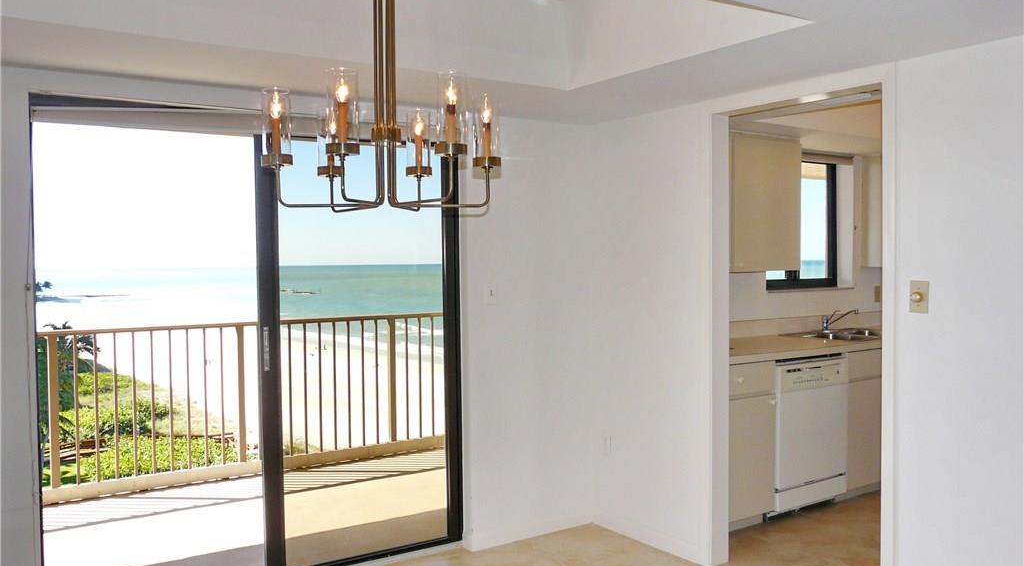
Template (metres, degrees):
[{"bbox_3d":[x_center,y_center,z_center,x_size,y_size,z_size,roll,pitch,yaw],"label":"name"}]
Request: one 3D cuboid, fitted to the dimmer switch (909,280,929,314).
[{"bbox_3d":[1.420,0.051,2.902,0.028,0.115,0.072,-2,2,-33],"label":"dimmer switch"}]

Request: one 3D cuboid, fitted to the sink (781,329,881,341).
[{"bbox_3d":[2.122,0.405,5.201,0.790,0.175,0.500,-2,2,-33],"label":"sink"}]

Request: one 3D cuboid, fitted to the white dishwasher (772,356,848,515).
[{"bbox_3d":[1.474,0.813,4.715,0.605,0.847,0.615,-2,2,-33],"label":"white dishwasher"}]

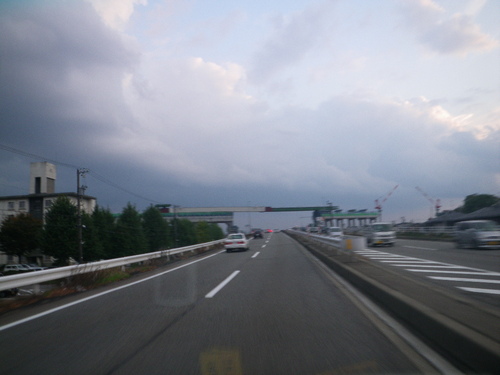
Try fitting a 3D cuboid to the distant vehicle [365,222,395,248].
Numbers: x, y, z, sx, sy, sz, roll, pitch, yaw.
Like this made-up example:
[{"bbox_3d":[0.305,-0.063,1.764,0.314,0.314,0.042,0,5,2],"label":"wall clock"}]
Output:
[{"bbox_3d":[9.664,3.537,30.595,1.500,1.660,3.450,-3,-6,5],"label":"distant vehicle"}]

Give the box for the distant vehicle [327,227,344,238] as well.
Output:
[{"bbox_3d":[10.799,5.927,52.022,1.620,1.580,4.000,-2,-6,3],"label":"distant vehicle"}]

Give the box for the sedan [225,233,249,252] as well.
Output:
[{"bbox_3d":[-0.972,4.679,34.557,1.710,1.440,4.600,-3,-6,5],"label":"sedan"}]

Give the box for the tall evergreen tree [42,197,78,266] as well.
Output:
[{"bbox_3d":[-19.316,5.000,41.441,3.600,8.100,3.600,-3,-6,5],"label":"tall evergreen tree"}]

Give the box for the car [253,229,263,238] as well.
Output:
[{"bbox_3d":[1.820,9.861,84.167,1.720,1.500,4.200,-2,-6,3],"label":"car"}]

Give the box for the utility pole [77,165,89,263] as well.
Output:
[{"bbox_3d":[-16.379,3.557,39.588,1.000,10.800,0.500,-3,-6,5],"label":"utility pole"}]

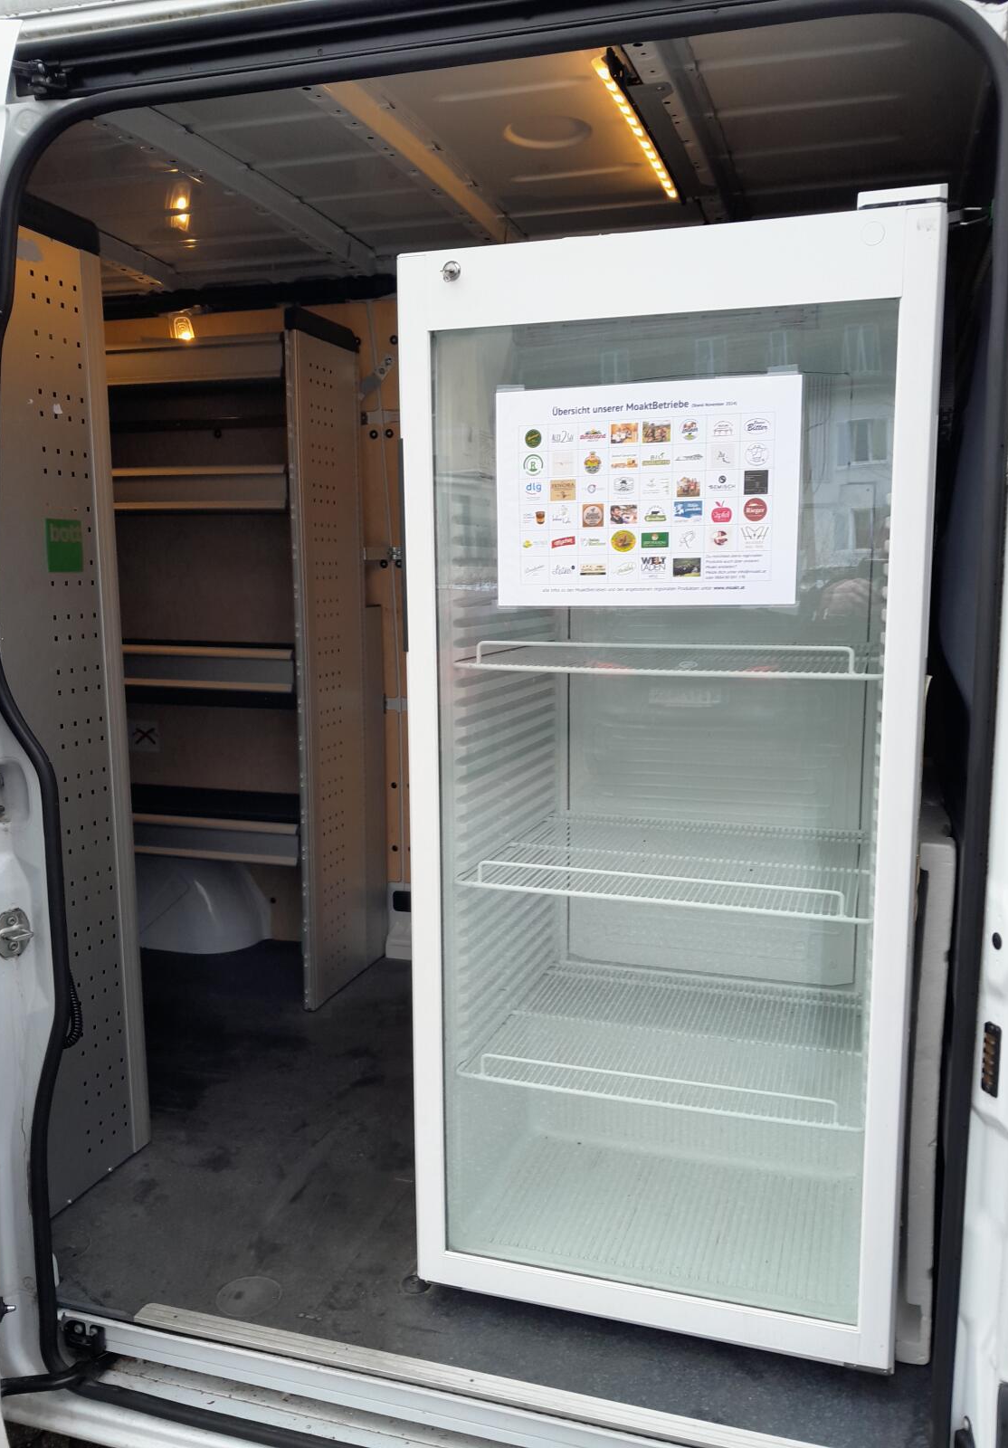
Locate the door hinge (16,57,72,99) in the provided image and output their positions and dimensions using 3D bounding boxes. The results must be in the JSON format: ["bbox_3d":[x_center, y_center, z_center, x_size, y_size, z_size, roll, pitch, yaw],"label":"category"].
[{"bbox_3d":[-0.612,-0.860,1.448,0.063,0.042,0.058,2,8,16],"label":"door hinge"}]

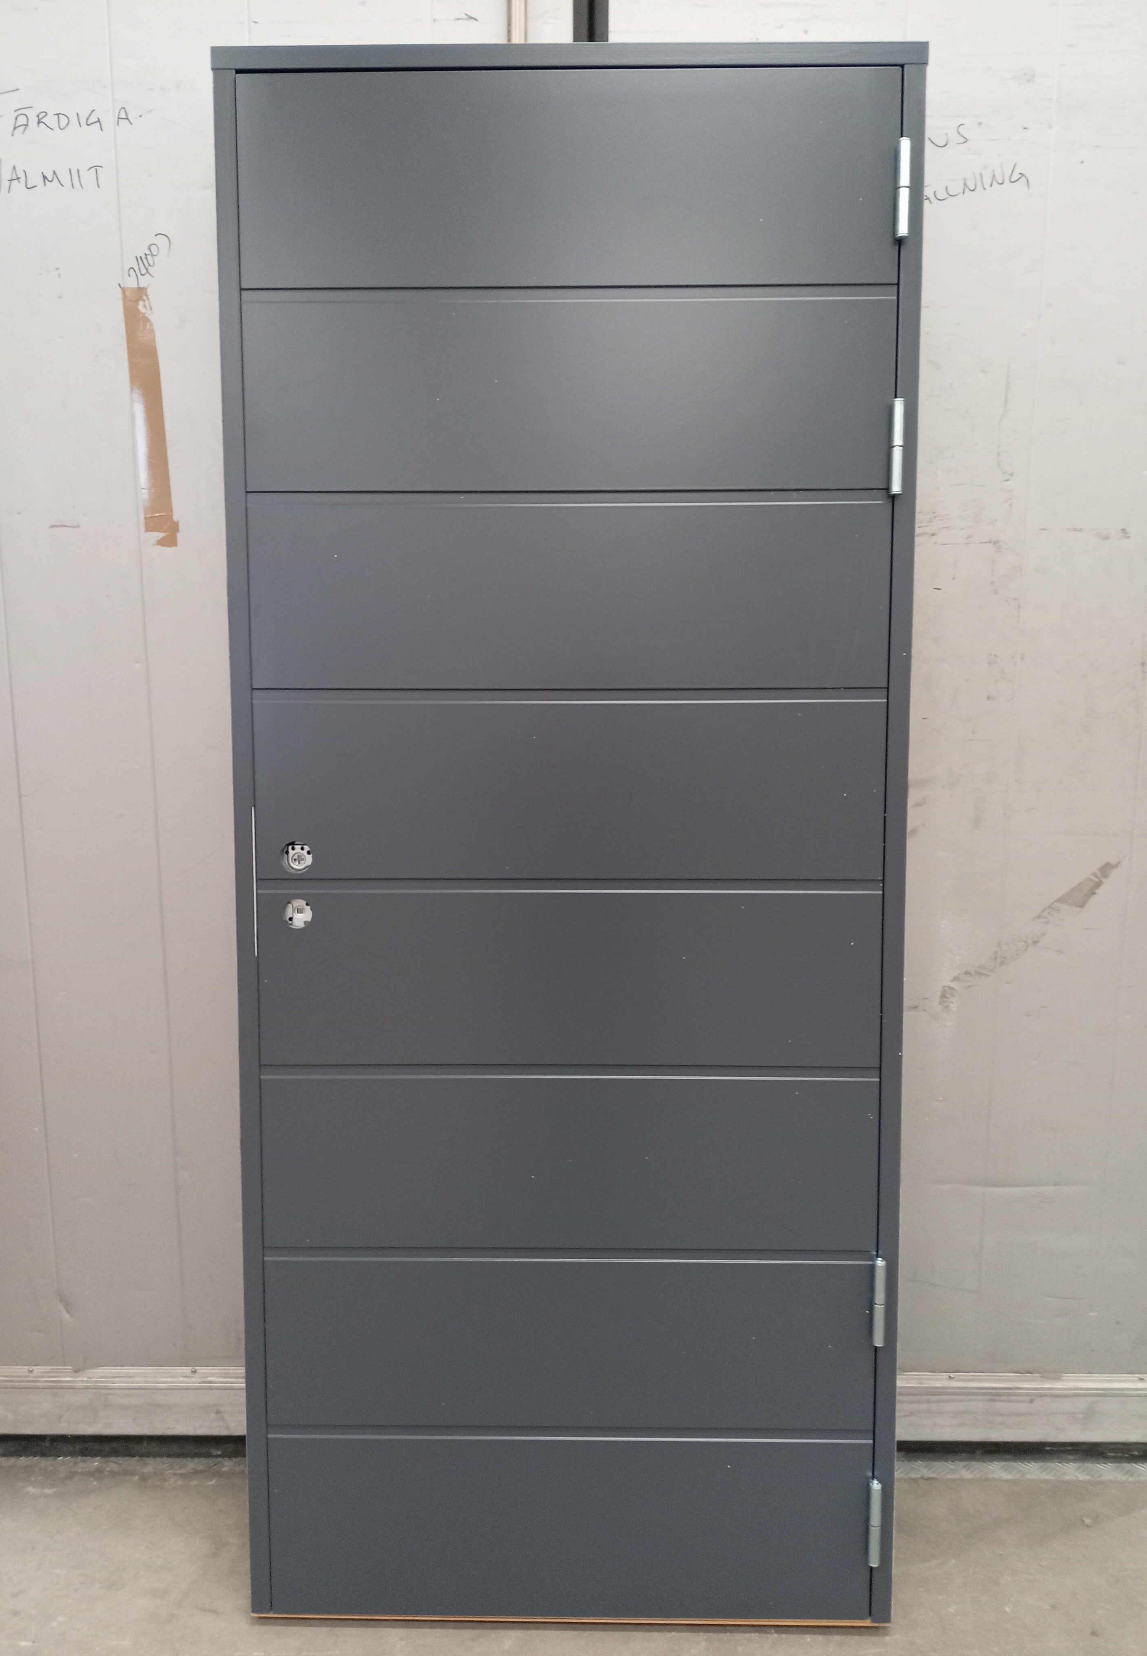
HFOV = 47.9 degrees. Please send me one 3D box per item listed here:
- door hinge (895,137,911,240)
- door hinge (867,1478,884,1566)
[{"bbox_3d":[0.411,-0.797,1.614,0.015,0.118,0.016,0,5,1],"label":"door hinge"},{"bbox_3d":[0.414,0.955,1.775,0.015,0.118,0.016,0,5,1],"label":"door hinge"}]

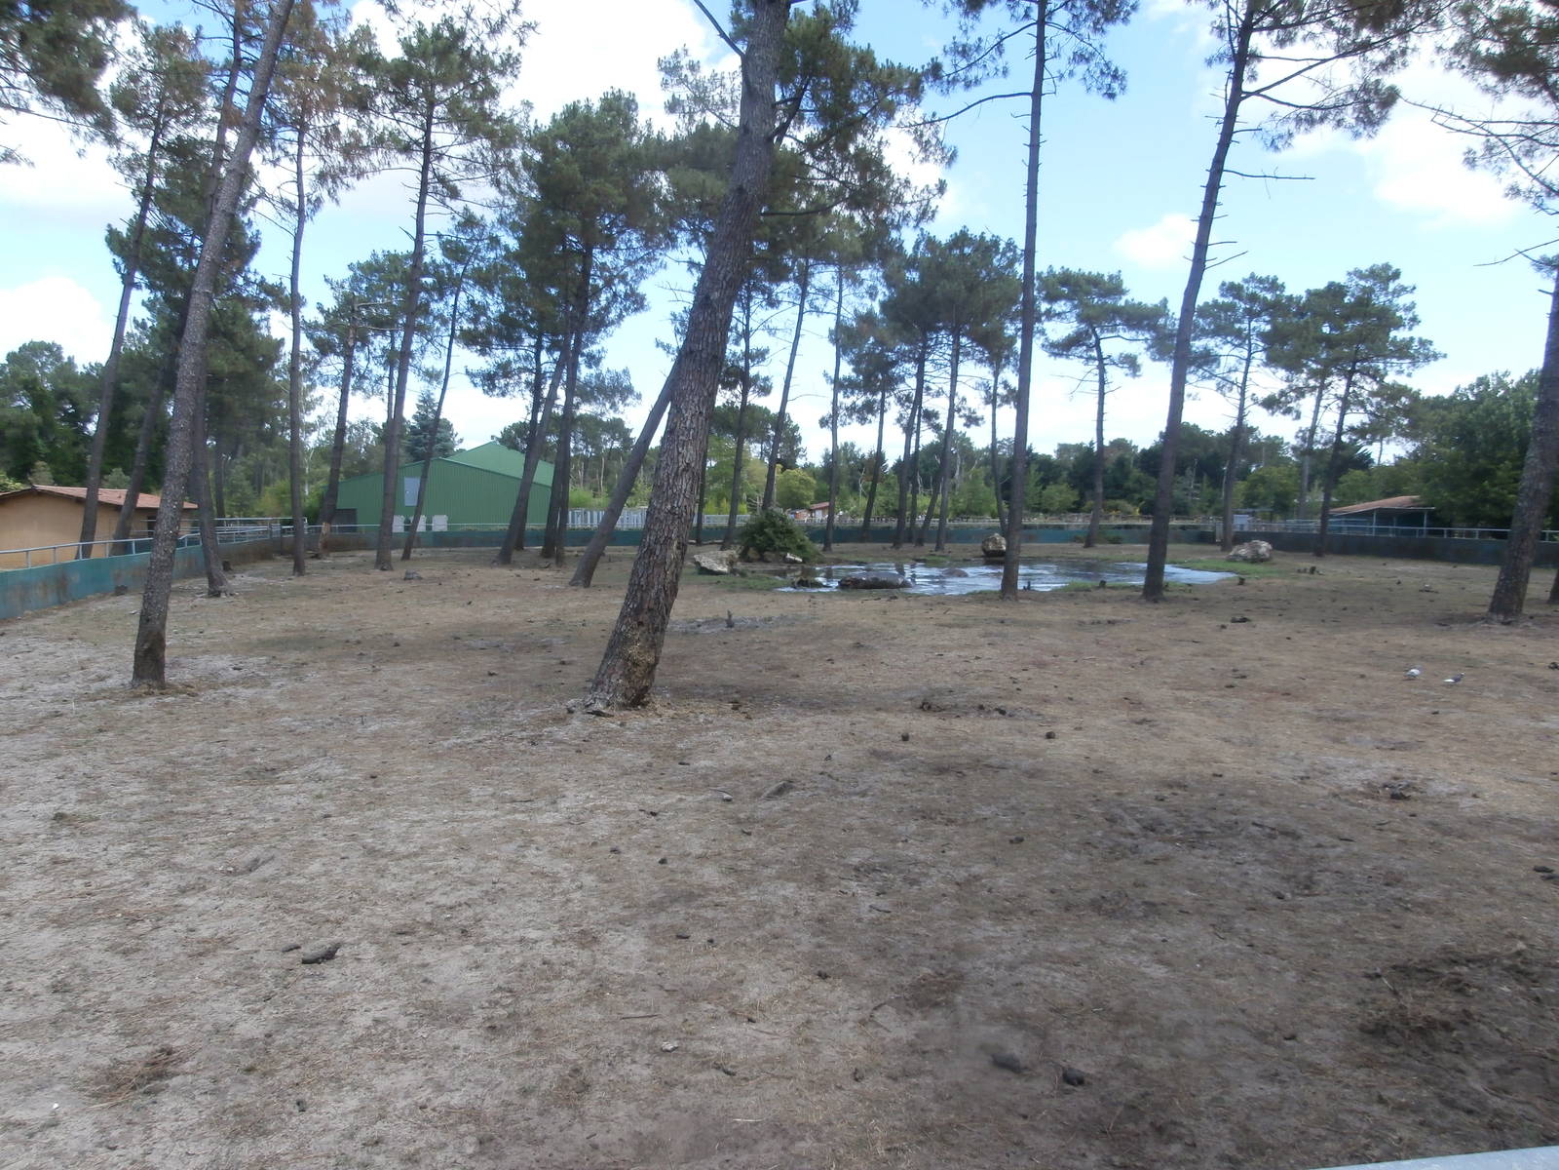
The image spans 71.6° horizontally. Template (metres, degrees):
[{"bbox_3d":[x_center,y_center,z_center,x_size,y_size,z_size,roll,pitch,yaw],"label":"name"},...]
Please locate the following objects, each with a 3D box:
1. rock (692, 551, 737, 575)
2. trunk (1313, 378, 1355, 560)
[{"bbox_3d":[-2.461,-0.802,40.786,1.600,0.750,1.150,0,4,-3],"label":"rock"},{"bbox_3d":[22.070,-4.615,42.947,0.463,7.064,0.390,10,8,26],"label":"trunk"}]

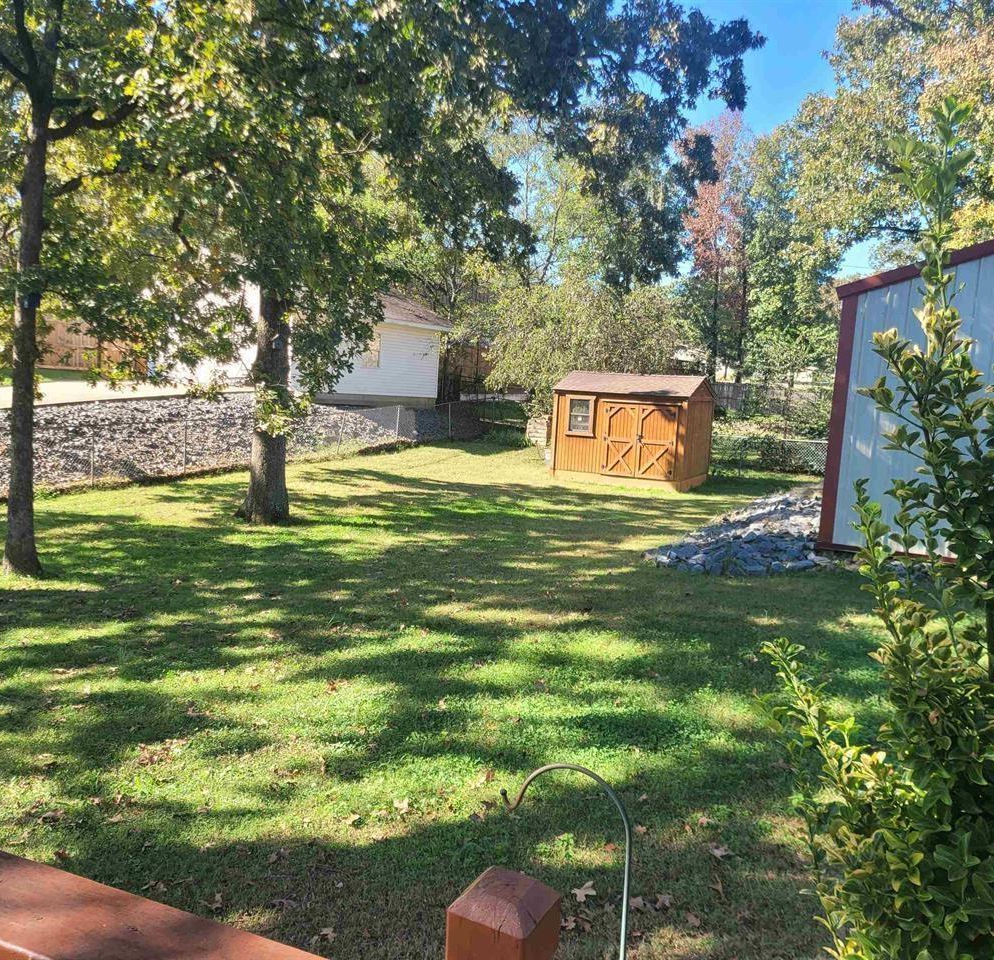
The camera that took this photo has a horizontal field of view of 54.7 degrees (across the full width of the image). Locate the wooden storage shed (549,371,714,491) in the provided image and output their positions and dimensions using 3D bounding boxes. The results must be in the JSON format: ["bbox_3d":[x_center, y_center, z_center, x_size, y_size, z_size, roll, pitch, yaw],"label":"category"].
[{"bbox_3d":[3.738,-1.417,26.233,3.739,2.918,2.741,6,7,26],"label":"wooden storage shed"}]

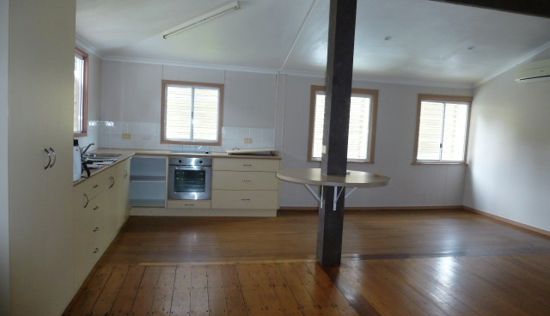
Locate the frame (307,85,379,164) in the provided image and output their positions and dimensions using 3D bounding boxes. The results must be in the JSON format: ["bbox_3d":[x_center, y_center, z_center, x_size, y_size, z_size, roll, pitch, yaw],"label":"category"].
[{"bbox_3d":[1.164,-0.546,6.475,1.215,1.272,0.080,2,4,-13],"label":"frame"}]

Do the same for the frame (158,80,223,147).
[{"bbox_3d":[-1.274,-0.680,5.920,0.938,0.968,0.080,2,4,-13],"label":"frame"}]

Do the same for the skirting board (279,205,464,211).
[{"bbox_3d":[1.777,0.868,6.712,3.610,0.065,0.020,2,4,-13],"label":"skirting board"}]

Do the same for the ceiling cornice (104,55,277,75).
[{"bbox_3d":[-1.250,-1.418,5.827,2.700,0.085,0.080,2,4,-13],"label":"ceiling cornice"}]

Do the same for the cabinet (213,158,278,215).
[{"bbox_3d":[-0.482,0.418,5.844,0.965,0.870,0.580,2,4,-13],"label":"cabinet"}]

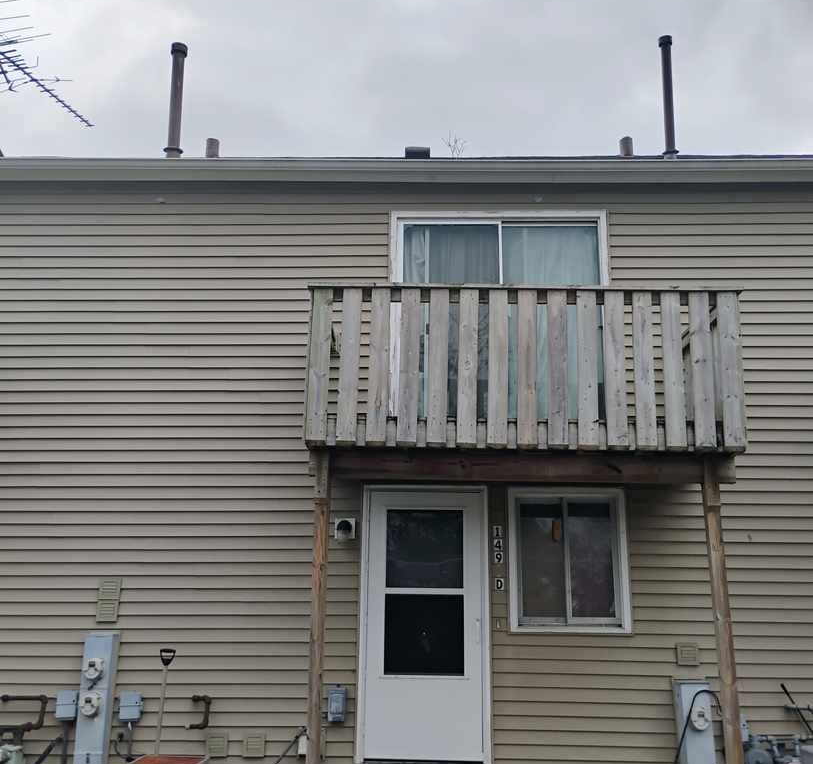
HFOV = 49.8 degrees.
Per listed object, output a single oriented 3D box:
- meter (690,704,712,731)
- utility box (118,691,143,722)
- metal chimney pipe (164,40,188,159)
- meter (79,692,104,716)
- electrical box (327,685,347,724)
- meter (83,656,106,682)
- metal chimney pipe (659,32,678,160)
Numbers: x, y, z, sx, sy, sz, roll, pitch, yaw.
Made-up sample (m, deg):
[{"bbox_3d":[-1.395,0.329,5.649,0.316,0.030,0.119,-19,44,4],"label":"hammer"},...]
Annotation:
[{"bbox_3d":[2.152,2.448,6.382,0.150,0.160,0.110,0,-14,2],"label":"meter"},{"bbox_3d":[-2.116,2.488,6.708,0.160,0.205,0.090,0,-14,2],"label":"utility box"},{"bbox_3d":[-2.650,-3.252,10.085,0.215,1.502,0.215,-1,-15,1],"label":"metal chimney pipe"},{"bbox_3d":[-2.358,2.407,6.529,0.150,0.160,0.110,0,-14,2],"label":"meter"},{"bbox_3d":[-0.525,2.452,6.652,0.145,0.235,0.090,0,-15,1],"label":"electrical box"},{"bbox_3d":[-2.340,2.160,6.568,0.165,0.172,0.105,0,-15,1],"label":"meter"},{"bbox_3d":[2.991,-3.261,9.982,0.185,1.592,0.185,2,-15,2],"label":"metal chimney pipe"}]

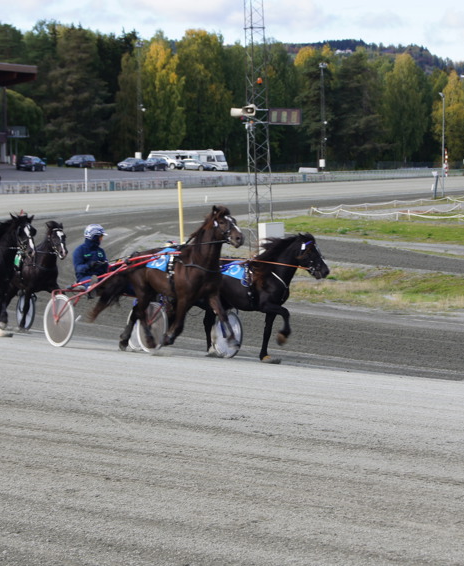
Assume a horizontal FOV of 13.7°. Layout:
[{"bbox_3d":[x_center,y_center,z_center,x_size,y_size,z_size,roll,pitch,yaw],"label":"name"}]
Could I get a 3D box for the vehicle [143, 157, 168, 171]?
[{"bbox_3d":[-8.873,-13.712,223.000,1.780,1.470,4.300,2,4,22],"label":"vehicle"}]

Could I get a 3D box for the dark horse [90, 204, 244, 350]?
[{"bbox_3d":[-0.856,-0.064,24.900,0.680,1.970,2.600,-3,5,-38],"label":"dark horse"}]

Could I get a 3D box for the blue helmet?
[{"bbox_3d":[-1.939,-0.716,27.400,0.310,0.210,0.240,1,4,22],"label":"blue helmet"}]

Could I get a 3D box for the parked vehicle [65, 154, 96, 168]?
[{"bbox_3d":[-17.023,-13.671,218.000,1.750,1.450,4.400,2,4,27],"label":"parked vehicle"}]

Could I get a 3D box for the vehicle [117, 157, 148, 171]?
[{"bbox_3d":[-11.311,-13.494,220.000,1.780,1.460,4.400,2,4,23],"label":"vehicle"}]

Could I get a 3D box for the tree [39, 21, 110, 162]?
[{"bbox_3d":[-18.788,-22.612,232.000,8.400,16.423,8.400,0,4,0],"label":"tree"}]

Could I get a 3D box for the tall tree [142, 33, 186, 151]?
[{"bbox_3d":[-9.273,-24.707,262.000,6.000,18.200,6.000,0,4,0],"label":"tall tree"}]

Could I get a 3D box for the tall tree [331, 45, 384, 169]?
[{"bbox_3d":[16.344,-22.882,255.000,7.100,15.812,7.100,0,4,0],"label":"tall tree"}]

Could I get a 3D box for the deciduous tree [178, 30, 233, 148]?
[{"bbox_3d":[-3.723,-24.910,262.000,7.600,18.600,7.600,0,4,0],"label":"deciduous tree"}]

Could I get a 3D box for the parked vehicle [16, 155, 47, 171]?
[{"bbox_3d":[-19.653,-11.726,190.000,1.770,1.530,4.300,1,4,16],"label":"parked vehicle"}]

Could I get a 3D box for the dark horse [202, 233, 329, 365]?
[{"bbox_3d":[0.441,0.175,27.100,0.650,1.830,2.450,-4,5,-42],"label":"dark horse"}]

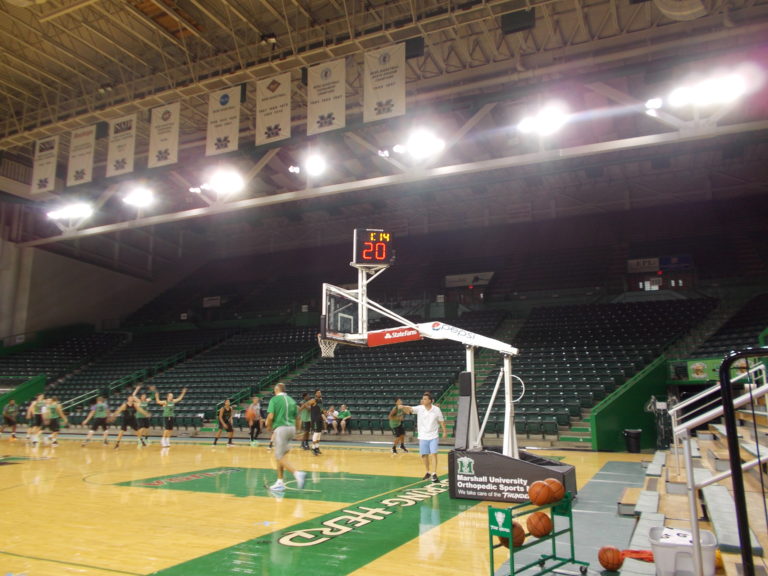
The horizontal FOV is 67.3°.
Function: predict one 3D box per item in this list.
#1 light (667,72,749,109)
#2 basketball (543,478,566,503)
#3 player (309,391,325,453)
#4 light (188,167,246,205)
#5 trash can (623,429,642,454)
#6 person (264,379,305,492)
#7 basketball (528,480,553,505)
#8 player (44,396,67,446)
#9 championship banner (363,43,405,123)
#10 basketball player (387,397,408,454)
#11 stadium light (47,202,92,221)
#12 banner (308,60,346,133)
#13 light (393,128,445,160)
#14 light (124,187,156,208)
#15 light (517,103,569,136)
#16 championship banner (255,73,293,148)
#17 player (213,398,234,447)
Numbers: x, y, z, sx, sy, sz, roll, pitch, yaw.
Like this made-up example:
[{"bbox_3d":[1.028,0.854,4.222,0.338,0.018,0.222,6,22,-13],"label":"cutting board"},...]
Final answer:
[{"bbox_3d":[15.598,-9.523,27.812,3.200,1.350,0.800,-5,-13,24],"label":"light"},{"bbox_3d":[1.795,2.132,6.080,0.240,0.240,0.240,-5,-12,24],"label":"basketball"},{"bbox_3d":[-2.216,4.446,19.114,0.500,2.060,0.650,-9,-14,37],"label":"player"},{"bbox_3d":[-11.691,-7.162,40.500,3.800,2.000,1.200,-5,-12,24],"label":"light"},{"bbox_3d":[8.262,5.062,19.163,0.600,0.770,0.600,-5,-13,24],"label":"trash can"},{"bbox_3d":[-1.894,2.866,11.100,0.620,2.000,0.580,-11,-16,43],"label":"person"},{"bbox_3d":[1.595,2.093,5.870,0.240,0.240,0.240,-5,-12,24],"label":"basketball"},{"bbox_3d":[-12.965,5.307,22.800,0.650,1.880,0.600,5,-13,-25],"label":"player"},{"bbox_3d":[0.020,-8.326,23.450,1.840,3.060,0.040,-5,-12,24],"label":"championship banner"},{"bbox_3d":[0.491,4.698,19.732,0.650,1.800,0.620,-9,-15,40],"label":"basketball player"},{"bbox_3d":[-25.212,-6.133,46.239,4.200,1.100,0.800,-5,-13,24],"label":"stadium light"},{"bbox_3d":[-3.305,-10.933,33.127,2.513,4.246,0.050,-5,-13,24],"label":"banner"},{"bbox_3d":[2.031,-8.446,33.948,2.900,1.600,0.800,-5,-13,24],"label":"light"},{"bbox_3d":[-18.519,-6.841,43.600,2.400,1.400,1.000,-5,-12,24],"label":"light"},{"bbox_3d":[8.527,-9.065,31.031,2.400,1.450,0.800,-5,-13,24],"label":"light"},{"bbox_3d":[-6.637,-10.721,34.645,2.457,4.270,0.050,-5,-13,24],"label":"championship banner"},{"bbox_3d":[-6.249,5.278,22.604,0.800,1.780,0.650,6,-12,-27],"label":"player"}]

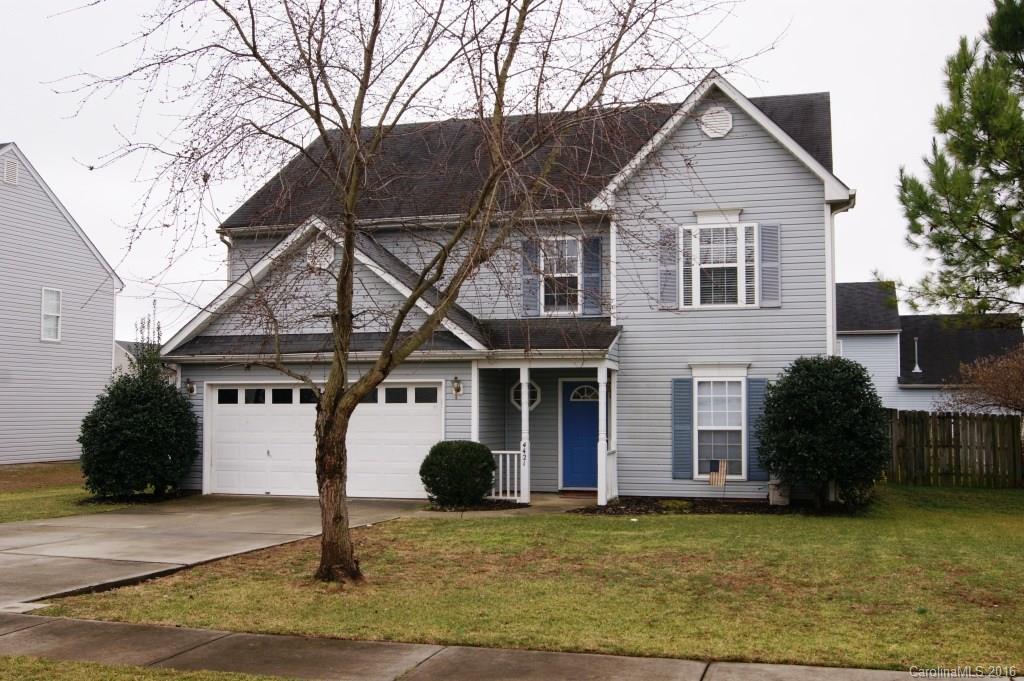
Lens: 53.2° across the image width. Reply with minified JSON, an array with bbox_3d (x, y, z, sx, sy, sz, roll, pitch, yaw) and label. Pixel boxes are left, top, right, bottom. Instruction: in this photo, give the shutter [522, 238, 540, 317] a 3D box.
[{"bbox_3d":[0.386,-1.236,20.283,0.368,1.525,0.040,-1,-4,15],"label":"shutter"}]

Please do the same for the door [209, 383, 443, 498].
[{"bbox_3d":[-3.584,1.898,19.467,4.735,2.150,0.060,-1,-4,15],"label":"door"}]

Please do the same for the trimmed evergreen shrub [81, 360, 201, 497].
[{"bbox_3d":[-7.055,1.666,19.407,2.121,2.607,2.121,-1,-4,15],"label":"trimmed evergreen shrub"}]

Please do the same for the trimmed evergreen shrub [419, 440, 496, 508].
[{"bbox_3d":[-0.944,2.329,17.912,1.345,1.149,1.345,0,-4,0],"label":"trimmed evergreen shrub"}]

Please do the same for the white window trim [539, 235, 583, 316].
[{"bbox_3d":[0.971,-1.276,20.126,0.845,1.593,0.080,-1,-4,15],"label":"white window trim"}]

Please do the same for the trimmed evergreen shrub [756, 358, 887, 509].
[{"bbox_3d":[5.232,1.534,17.220,2.108,2.559,2.045,-1,-4,15],"label":"trimmed evergreen shrub"}]

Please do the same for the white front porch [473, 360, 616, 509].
[{"bbox_3d":[0.705,1.682,19.084,2.503,2.548,1.840,-1,-4,15],"label":"white front porch"}]

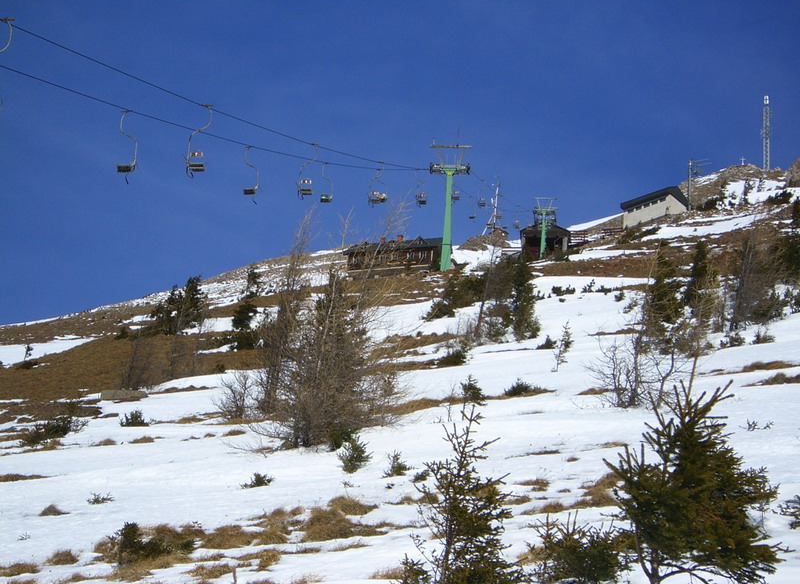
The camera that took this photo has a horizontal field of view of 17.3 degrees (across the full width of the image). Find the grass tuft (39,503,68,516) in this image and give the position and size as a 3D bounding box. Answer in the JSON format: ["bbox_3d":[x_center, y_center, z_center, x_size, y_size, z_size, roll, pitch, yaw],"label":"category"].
[{"bbox_3d":[-3.814,2.394,29.000,0.330,0.170,0.310,0,-14,0],"label":"grass tuft"}]

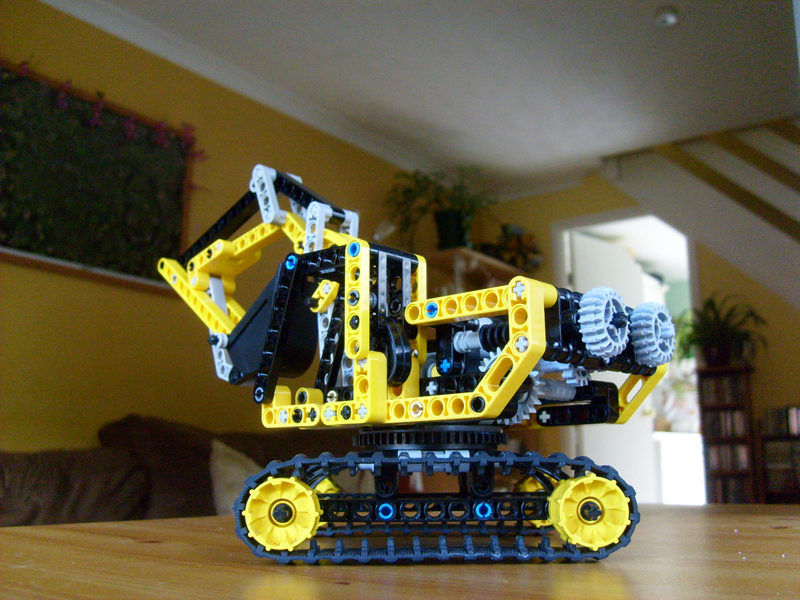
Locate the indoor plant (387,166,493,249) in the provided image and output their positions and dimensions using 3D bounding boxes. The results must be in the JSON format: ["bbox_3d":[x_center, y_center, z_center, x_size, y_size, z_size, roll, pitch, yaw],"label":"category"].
[{"bbox_3d":[0.202,-0.457,4.040,0.440,0.390,0.480,-10,-15,37],"label":"indoor plant"}]

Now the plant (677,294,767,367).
[{"bbox_3d":[1.490,0.141,3.750,0.380,0.310,0.340,-9,-15,34],"label":"plant"}]

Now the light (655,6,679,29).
[{"bbox_3d":[1.005,-1.065,3.050,0.090,0.050,0.090,0,-12,0],"label":"light"}]

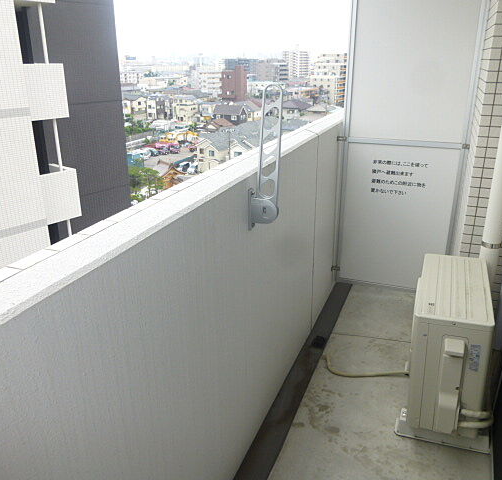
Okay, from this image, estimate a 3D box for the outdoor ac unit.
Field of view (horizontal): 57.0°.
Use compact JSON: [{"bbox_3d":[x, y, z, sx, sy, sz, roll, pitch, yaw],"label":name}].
[{"bbox_3d":[0.938,0.477,2.191,0.320,0.590,0.700,7,23,20],"label":"outdoor ac unit"}]

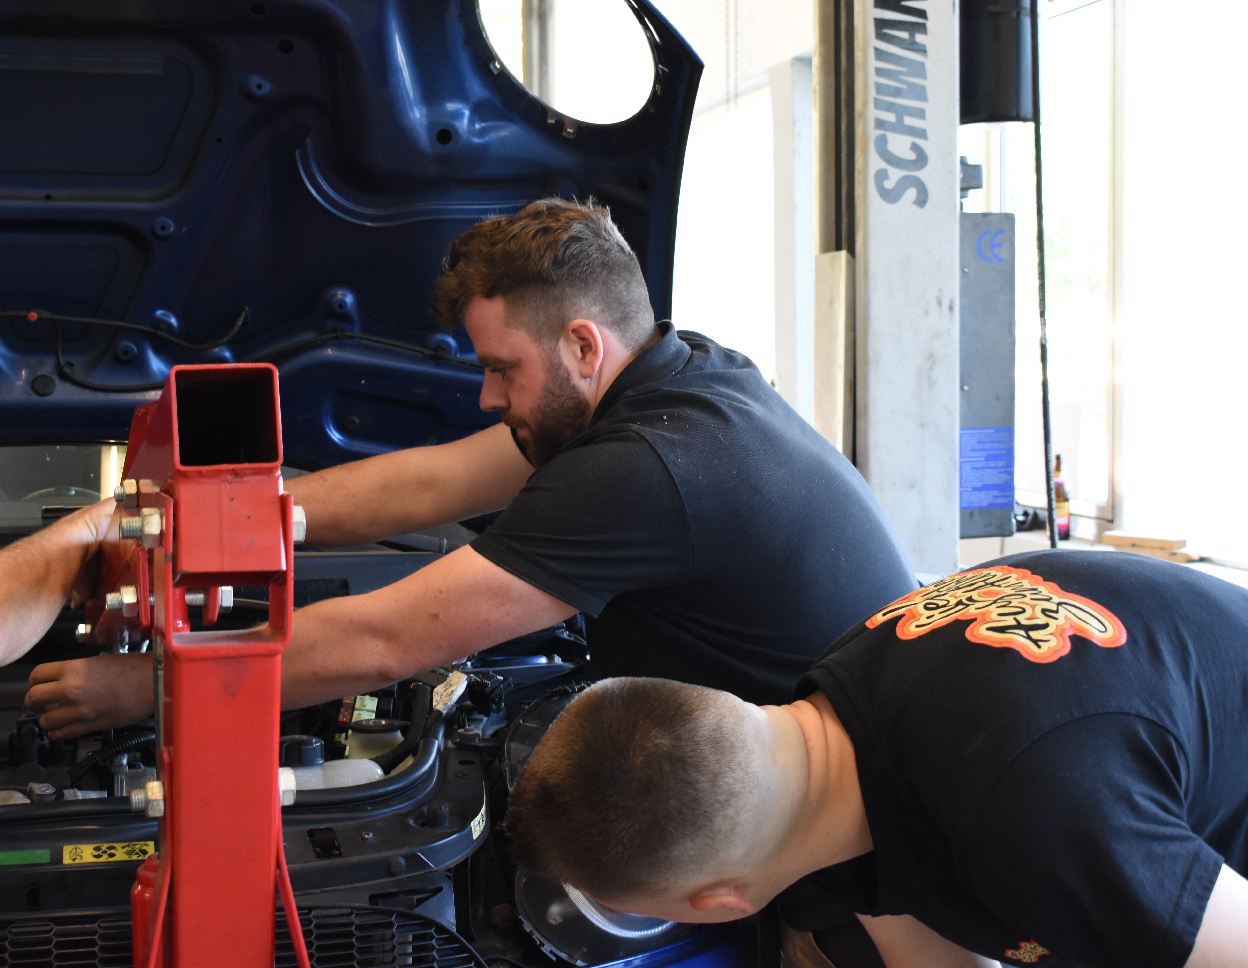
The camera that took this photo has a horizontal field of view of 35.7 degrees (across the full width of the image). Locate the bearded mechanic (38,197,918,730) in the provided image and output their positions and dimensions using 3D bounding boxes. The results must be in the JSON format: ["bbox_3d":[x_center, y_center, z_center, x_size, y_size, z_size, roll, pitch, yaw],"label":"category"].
[{"bbox_3d":[-0.060,0.445,2.060,1.030,1.460,0.560,1,2,17],"label":"bearded mechanic"}]

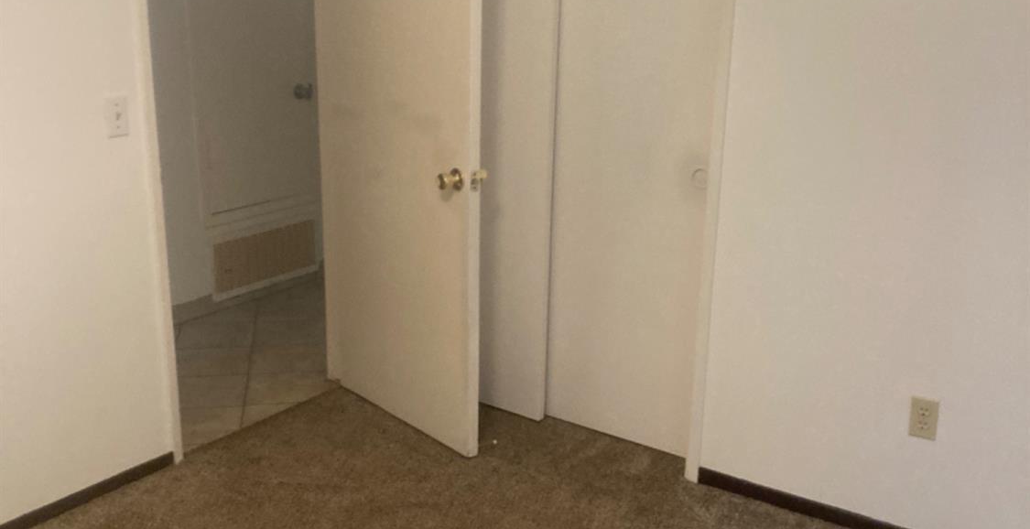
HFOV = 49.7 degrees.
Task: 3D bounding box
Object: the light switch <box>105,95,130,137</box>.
[{"bbox_3d":[-1.116,-0.415,3.122,0.012,0.115,0.071,12,20,33],"label":"light switch"}]

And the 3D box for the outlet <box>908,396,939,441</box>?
[{"bbox_3d":[1.110,0.420,3.016,0.071,0.115,0.009,12,20,33],"label":"outlet"}]

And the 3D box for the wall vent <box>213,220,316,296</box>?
[{"bbox_3d":[-1.136,-0.037,5.120,0.020,0.235,0.610,12,20,33],"label":"wall vent"}]

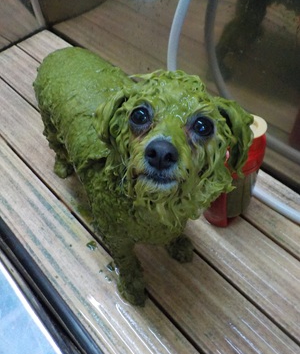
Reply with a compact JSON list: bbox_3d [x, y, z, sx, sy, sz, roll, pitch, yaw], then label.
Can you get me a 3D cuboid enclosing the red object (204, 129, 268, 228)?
[{"bbox_3d":[0.141,-0.005,0.595,0.085,0.226,0.073,-39,59,-19],"label":"red object"}]

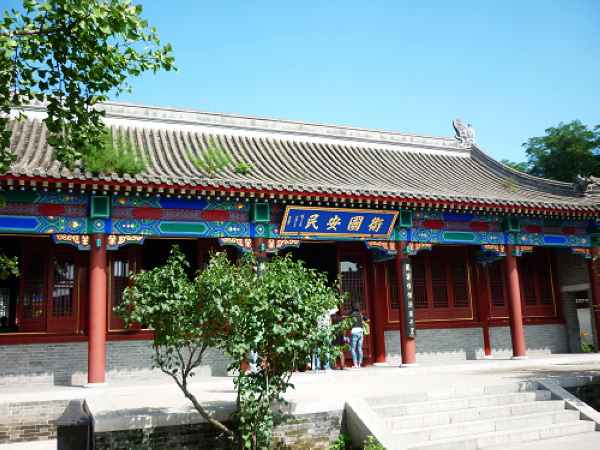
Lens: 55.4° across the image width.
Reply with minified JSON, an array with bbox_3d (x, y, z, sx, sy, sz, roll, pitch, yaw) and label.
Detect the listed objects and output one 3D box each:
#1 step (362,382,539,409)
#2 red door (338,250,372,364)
[{"bbox_3d":[2.492,2.739,9.341,3.357,0.130,0.290,2,-11,-22],"label":"step"},{"bbox_3d":[1.465,2.135,15.259,0.840,2.918,0.090,2,-11,-21],"label":"red door"}]

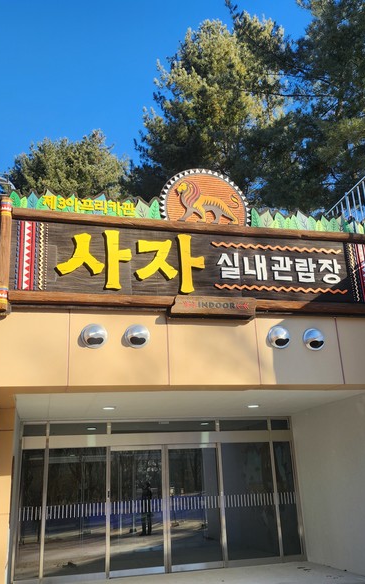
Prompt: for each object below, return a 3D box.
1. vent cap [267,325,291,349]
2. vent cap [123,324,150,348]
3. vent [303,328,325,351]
[{"bbox_3d":[1.185,0.556,6.601,0.270,0.270,0.130,2,-19,-14],"label":"vent cap"},{"bbox_3d":[-0.514,0.518,6.181,0.270,0.270,0.130,2,-19,-14],"label":"vent cap"},{"bbox_3d":[1.636,0.591,6.704,0.270,0.270,0.130,2,-19,-14],"label":"vent"}]

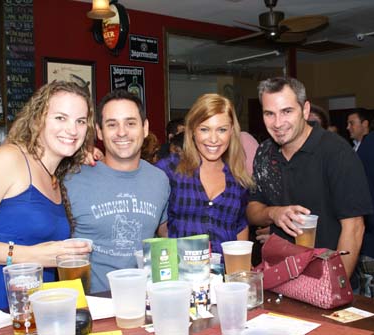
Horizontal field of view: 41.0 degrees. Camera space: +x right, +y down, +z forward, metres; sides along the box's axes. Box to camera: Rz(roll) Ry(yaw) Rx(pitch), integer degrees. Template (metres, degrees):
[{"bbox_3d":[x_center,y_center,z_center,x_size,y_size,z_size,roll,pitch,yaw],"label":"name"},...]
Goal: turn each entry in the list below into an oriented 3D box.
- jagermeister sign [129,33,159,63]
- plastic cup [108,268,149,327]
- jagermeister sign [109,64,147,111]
[{"bbox_3d":[-0.509,-1.414,6.000,0.405,0.302,0.010,-3,4,-39],"label":"jagermeister sign"},{"bbox_3d":[-0.131,0.297,1.130,0.092,0.121,0.092,-1,3,0],"label":"plastic cup"},{"bbox_3d":[-0.684,-0.888,5.886,0.465,0.610,0.010,-3,4,-39],"label":"jagermeister sign"}]

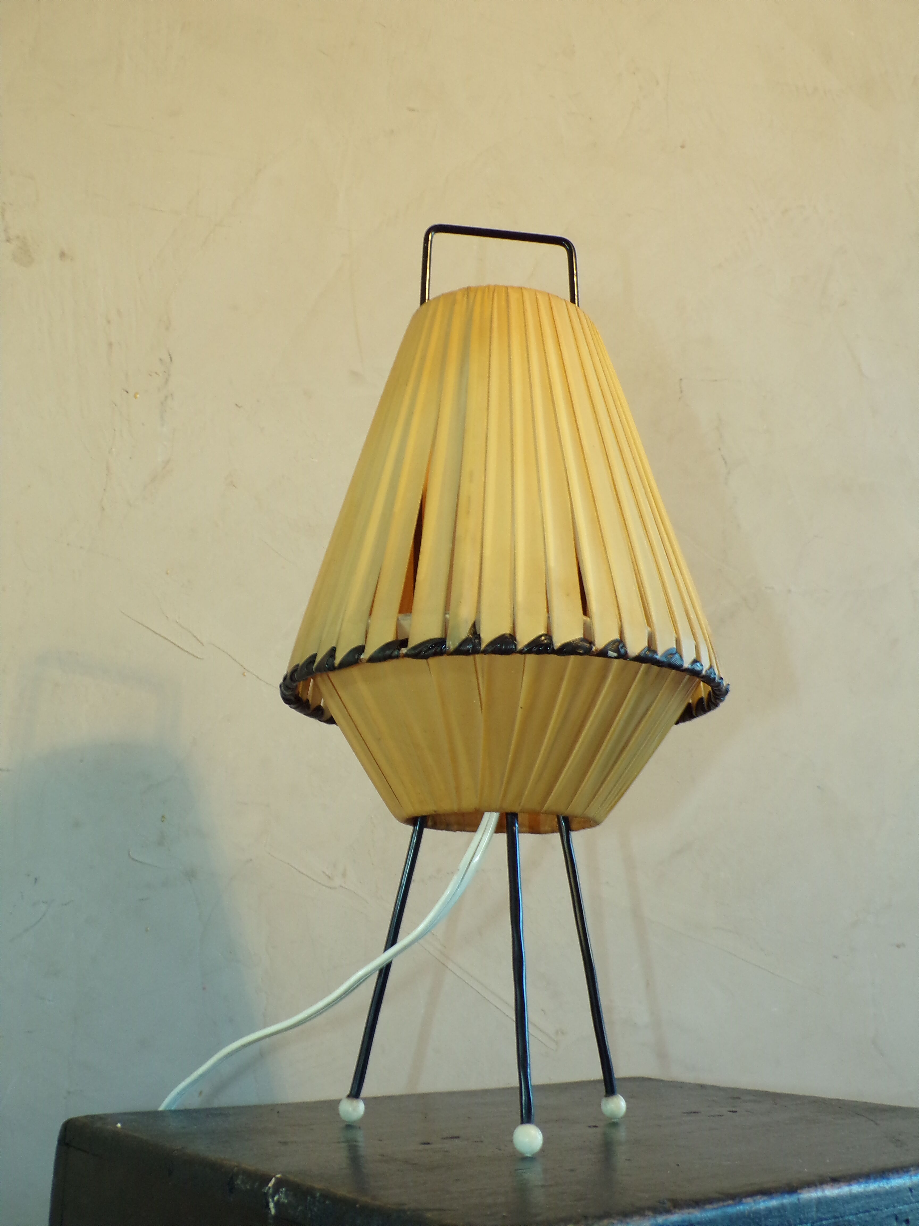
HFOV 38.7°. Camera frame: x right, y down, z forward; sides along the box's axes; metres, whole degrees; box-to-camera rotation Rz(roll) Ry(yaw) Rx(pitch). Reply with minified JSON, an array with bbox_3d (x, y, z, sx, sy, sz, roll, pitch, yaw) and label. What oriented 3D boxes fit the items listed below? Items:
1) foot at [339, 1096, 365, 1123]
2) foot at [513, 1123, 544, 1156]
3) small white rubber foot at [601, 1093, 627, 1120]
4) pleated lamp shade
[{"bbox_3d":[-0.046,0.212,0.560,0.012,0.012,0.012,0,-15,0],"label":"foot"},{"bbox_3d":[0.025,0.190,0.472,0.012,0.012,0.012,0,-15,0],"label":"foot"},{"bbox_3d":[0.068,0.217,0.575,0.012,0.012,0.012,0,-15,0],"label":"small white rubber foot"},{"bbox_3d":[0.019,-0.022,0.596,0.198,0.235,0.198,0,-15,0],"label":"pleated lamp shade"}]

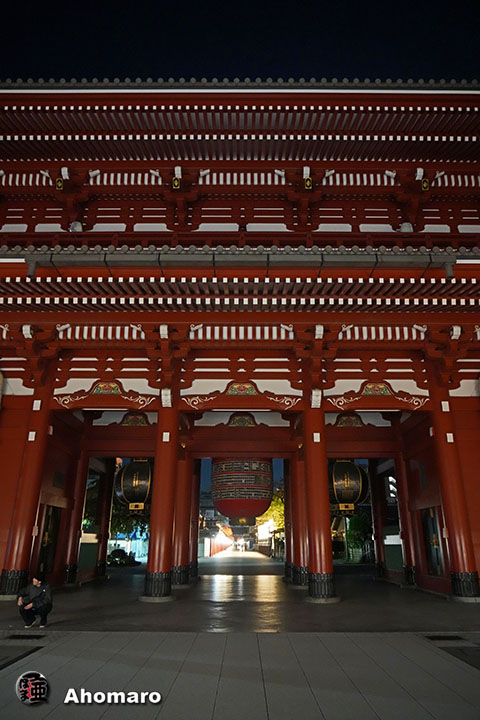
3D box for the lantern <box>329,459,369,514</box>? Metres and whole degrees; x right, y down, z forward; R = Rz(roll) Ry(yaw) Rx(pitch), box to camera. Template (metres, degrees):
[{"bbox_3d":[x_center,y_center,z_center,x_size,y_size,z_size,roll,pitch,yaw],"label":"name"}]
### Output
[{"bbox_3d":[4.430,5.401,20.855,2.250,2.750,2.100,0,-21,0],"label":"lantern"}]

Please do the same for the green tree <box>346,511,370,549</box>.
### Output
[{"bbox_3d":[10.075,14.660,40.366,2.400,3.600,2.400,0,-21,0],"label":"green tree"}]

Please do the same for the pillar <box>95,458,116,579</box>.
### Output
[{"bbox_3d":[-6.340,6.987,22.531,0.720,5.750,0.720,0,-21,0],"label":"pillar"}]

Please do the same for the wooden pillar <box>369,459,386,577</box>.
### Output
[{"bbox_3d":[6.497,7.320,22.267,0.720,5.350,0.720,0,-21,0],"label":"wooden pillar"}]

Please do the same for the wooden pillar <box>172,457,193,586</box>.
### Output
[{"bbox_3d":[-2.265,5.985,18.323,0.730,4.900,0.730,0,-21,0],"label":"wooden pillar"}]

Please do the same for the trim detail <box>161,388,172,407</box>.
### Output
[{"bbox_3d":[-2.304,1.221,15.153,0.290,0.560,0.250,0,-21,0],"label":"trim detail"}]

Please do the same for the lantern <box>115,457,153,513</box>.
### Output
[{"bbox_3d":[-4.304,5.383,20.919,2.250,2.750,2.100,0,-21,0],"label":"lantern"}]

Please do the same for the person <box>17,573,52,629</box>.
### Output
[{"bbox_3d":[-3.883,4.545,9.110,0.560,0.920,0.600,-8,-23,20],"label":"person"}]

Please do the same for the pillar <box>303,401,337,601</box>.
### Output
[{"bbox_3d":[2.338,4.013,14.416,0.740,5.800,0.740,0,-21,0],"label":"pillar"}]

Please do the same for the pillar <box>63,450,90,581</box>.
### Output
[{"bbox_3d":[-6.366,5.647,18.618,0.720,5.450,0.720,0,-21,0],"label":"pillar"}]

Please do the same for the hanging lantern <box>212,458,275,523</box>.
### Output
[{"bbox_3d":[0.093,5.299,20.922,2.680,3.650,2.680,0,-21,0],"label":"hanging lantern"}]

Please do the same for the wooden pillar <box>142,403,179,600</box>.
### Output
[{"bbox_3d":[-2.282,4.022,14.434,0.740,5.750,0.740,0,-21,0],"label":"wooden pillar"}]

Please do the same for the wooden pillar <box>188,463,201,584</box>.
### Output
[{"bbox_3d":[-2.245,7.316,22.310,0.720,5.300,0.720,0,-21,0],"label":"wooden pillar"}]

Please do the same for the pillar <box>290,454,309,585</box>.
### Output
[{"bbox_3d":[2.354,6.000,18.296,0.730,4.900,0.730,0,-21,0],"label":"pillar"}]

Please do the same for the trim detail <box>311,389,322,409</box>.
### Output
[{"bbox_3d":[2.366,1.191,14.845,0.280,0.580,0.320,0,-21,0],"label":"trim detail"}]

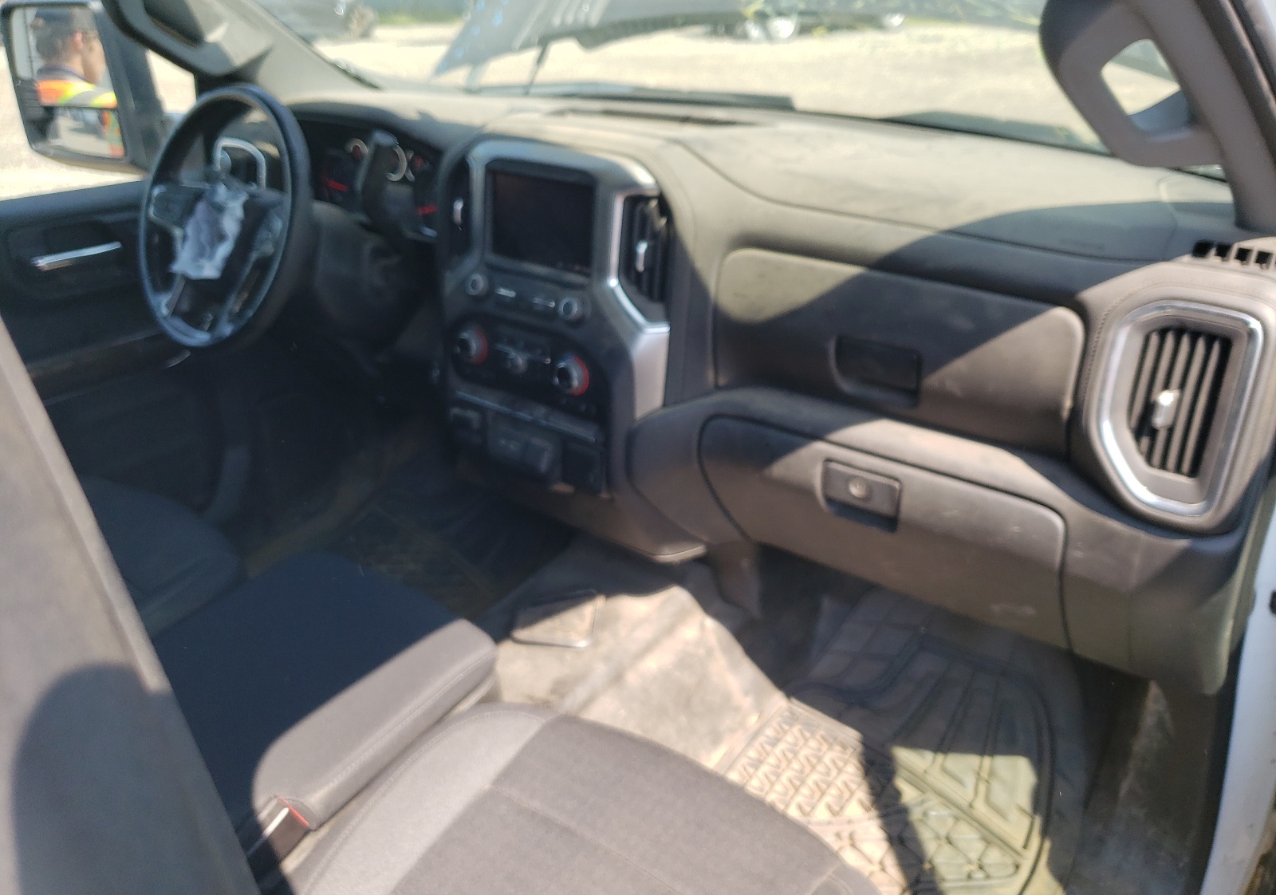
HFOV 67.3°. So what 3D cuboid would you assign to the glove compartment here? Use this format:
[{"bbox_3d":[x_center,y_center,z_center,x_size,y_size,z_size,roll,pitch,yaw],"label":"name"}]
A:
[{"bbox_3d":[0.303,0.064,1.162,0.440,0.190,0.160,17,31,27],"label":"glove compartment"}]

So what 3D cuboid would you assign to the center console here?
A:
[{"bbox_3d":[-0.102,-0.164,1.365,0.380,0.490,0.190,17,21,27],"label":"center console"}]

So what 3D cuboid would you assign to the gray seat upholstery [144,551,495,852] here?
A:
[{"bbox_3d":[-0.415,0.306,1.122,0.360,0.130,0.400,17,31,27],"label":"gray seat upholstery"}]

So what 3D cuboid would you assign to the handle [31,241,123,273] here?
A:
[{"bbox_3d":[-0.916,-0.316,1.568,0.032,0.028,0.140,17,31,27],"label":"handle"}]

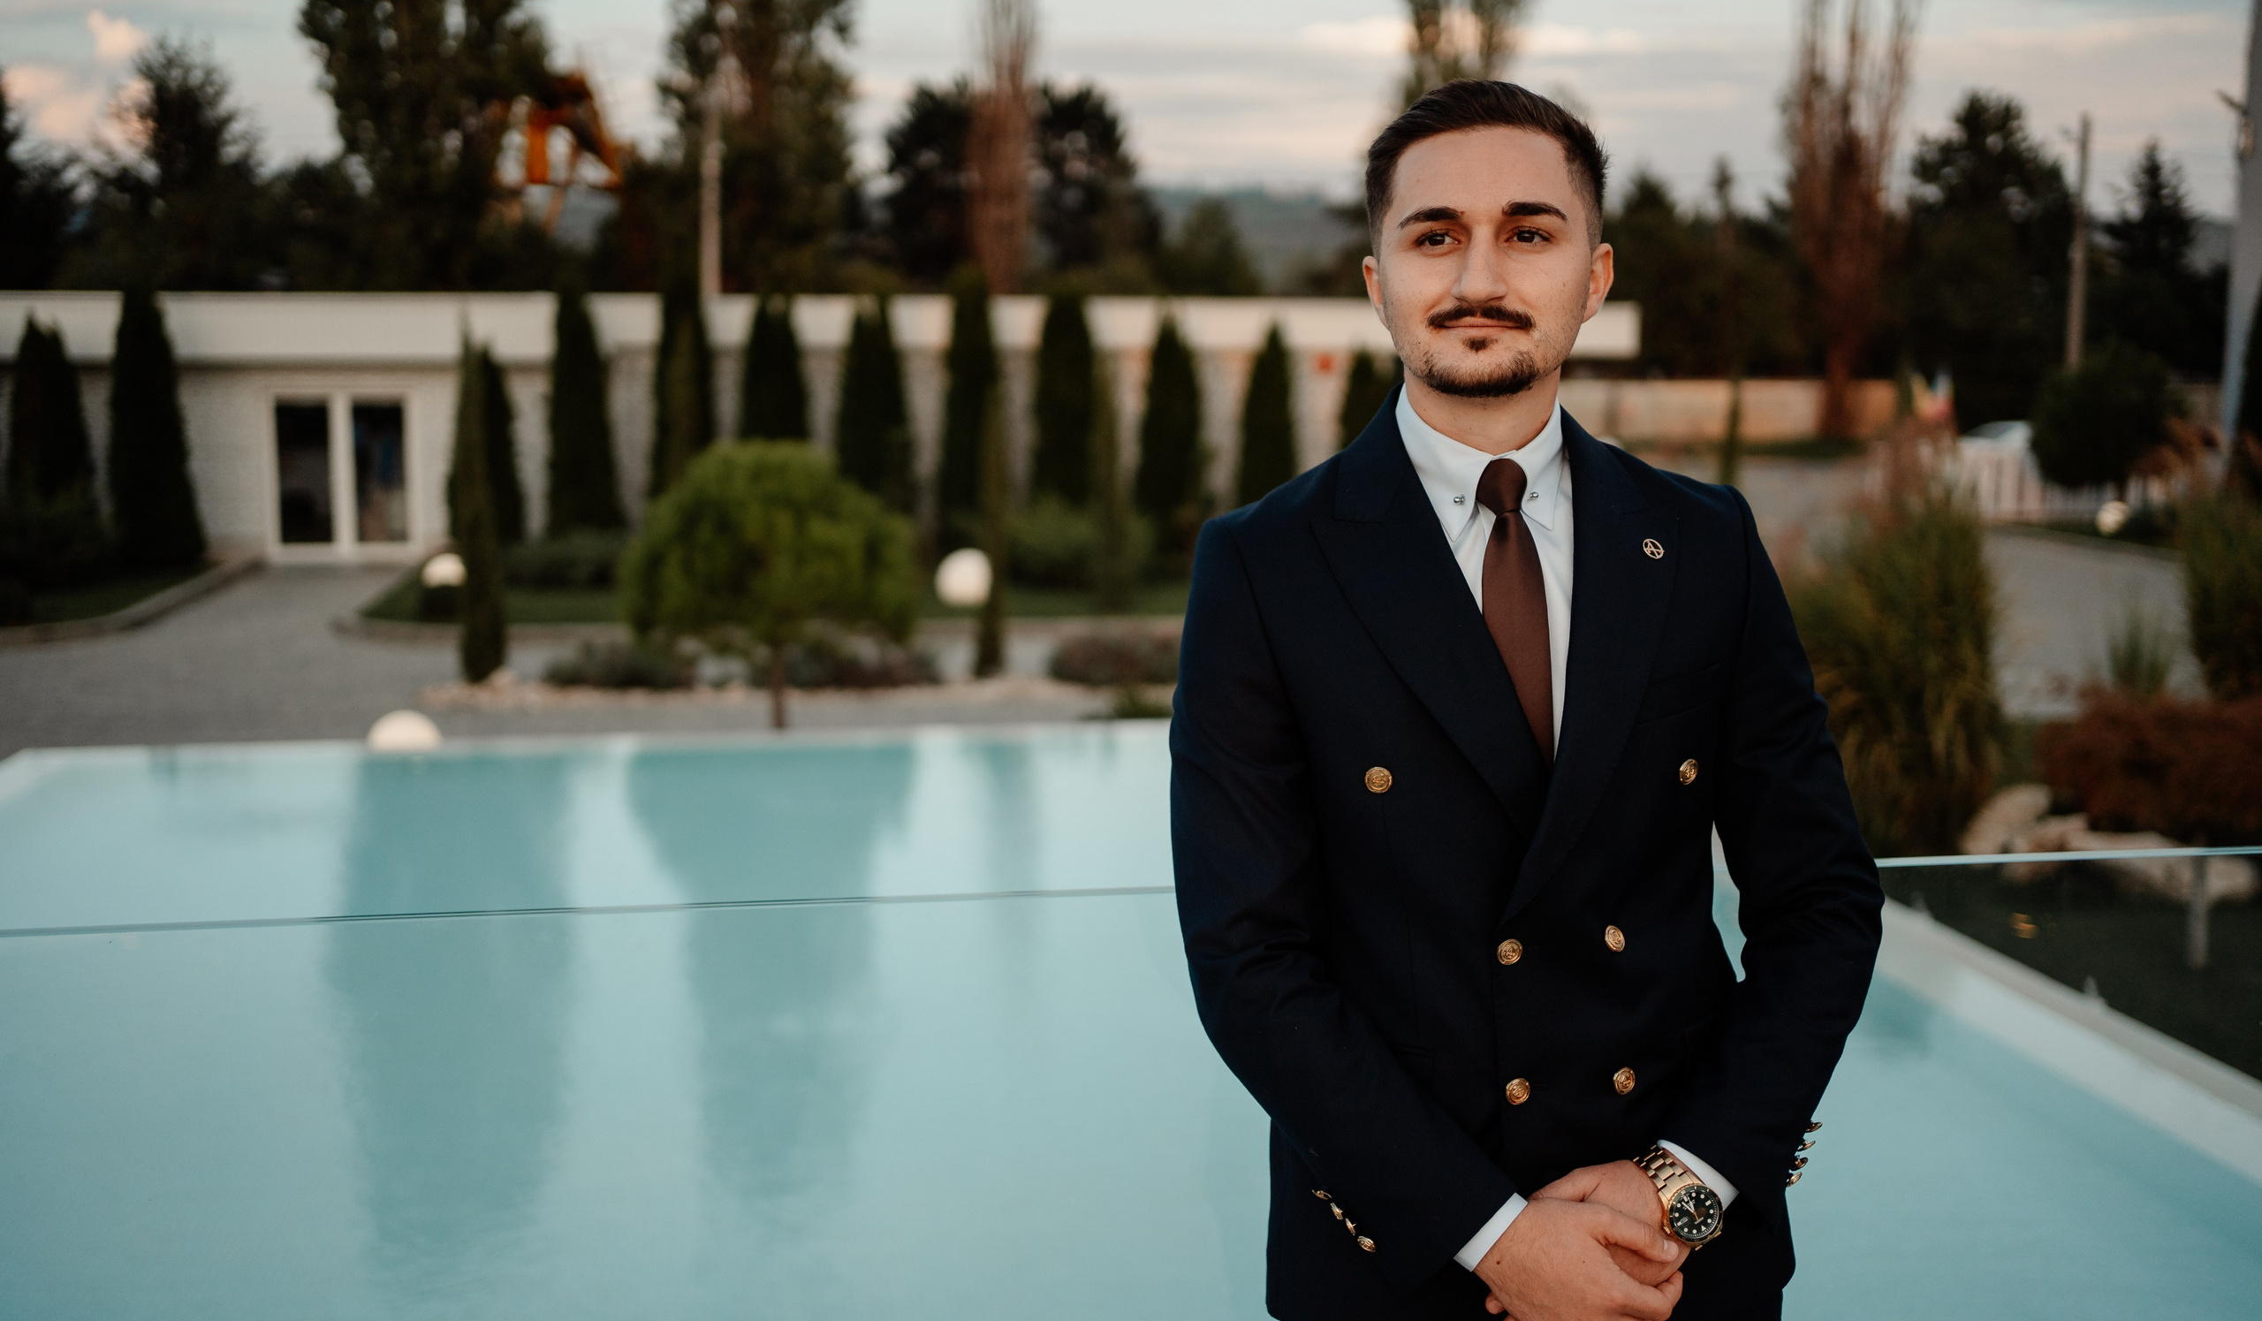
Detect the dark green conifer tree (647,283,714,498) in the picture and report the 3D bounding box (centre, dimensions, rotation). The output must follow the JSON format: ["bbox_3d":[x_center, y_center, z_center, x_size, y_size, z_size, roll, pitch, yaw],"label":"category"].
[{"bbox_3d":[-5.534,-2.871,27.057,0.900,3.487,0.900,0,8,0],"label":"dark green conifer tree"}]

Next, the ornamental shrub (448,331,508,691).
[{"bbox_3d":[-5.121,-1.205,17.291,0.440,2.740,0.440,0,8,0],"label":"ornamental shrub"}]

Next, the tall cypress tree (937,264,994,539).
[{"bbox_3d":[-2.054,-3.069,27.636,0.800,3.727,0.800,0,8,0],"label":"tall cypress tree"}]

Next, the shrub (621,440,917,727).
[{"bbox_3d":[-2.252,-0.369,13.770,1.800,2.006,1.800,0,8,0],"label":"shrub"}]

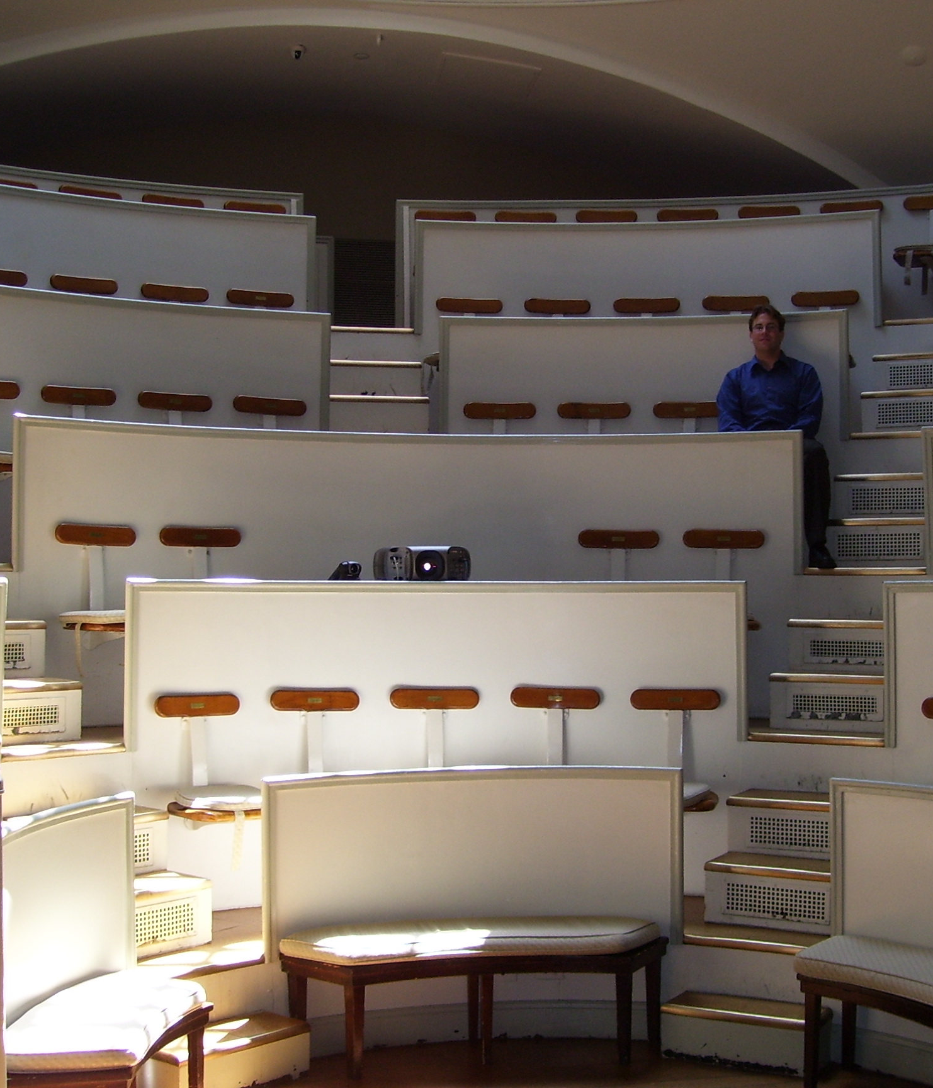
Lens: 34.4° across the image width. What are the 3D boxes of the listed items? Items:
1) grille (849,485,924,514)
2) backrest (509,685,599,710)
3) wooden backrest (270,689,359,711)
[{"bbox_3d":[1.913,-0.202,6.800,0.380,0.130,0.015,-1,-3,25],"label":"grille"},{"bbox_3d":[0.376,0.651,6.359,0.369,0.096,0.045,0,-2,1],"label":"backrest"},{"bbox_3d":[-0.581,0.601,5.810,0.352,0.085,0.038,1,-3,-22],"label":"wooden backrest"}]

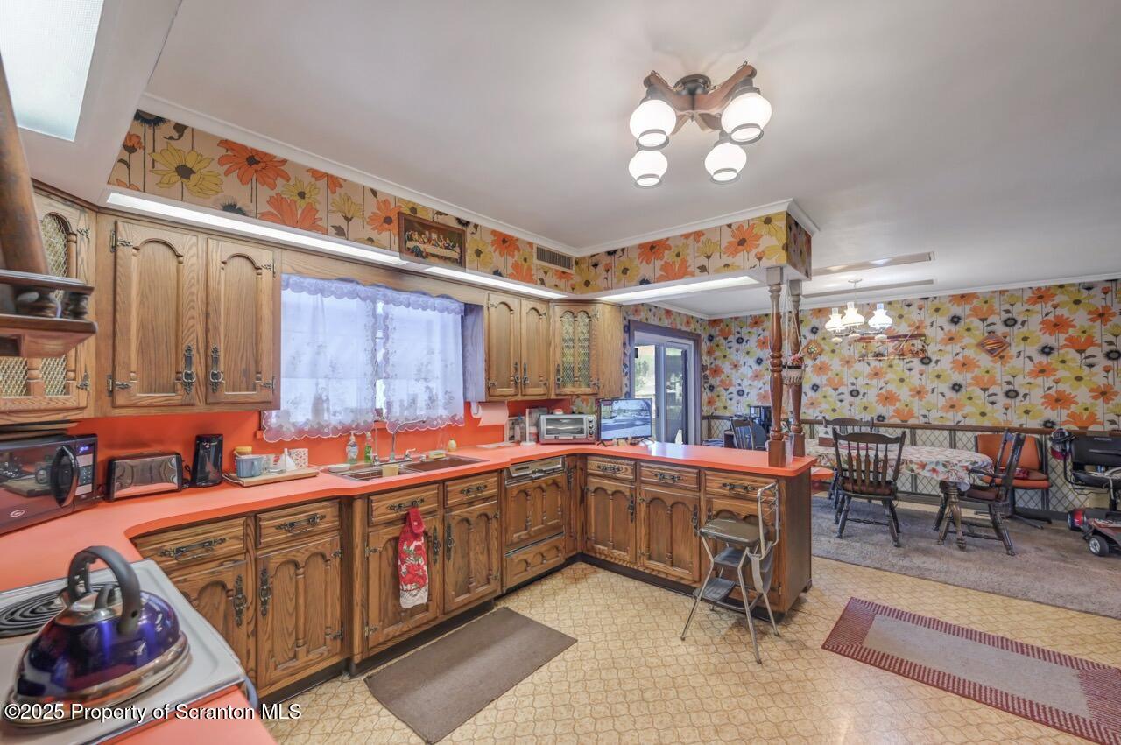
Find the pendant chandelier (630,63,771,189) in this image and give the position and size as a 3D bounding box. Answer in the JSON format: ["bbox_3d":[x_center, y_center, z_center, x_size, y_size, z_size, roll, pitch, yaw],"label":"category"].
[{"bbox_3d":[0.446,-0.828,1.573,0.444,0.313,0.444,0,-1,8],"label":"pendant chandelier"}]

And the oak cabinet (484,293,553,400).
[{"bbox_3d":[-0.421,-0.182,3.578,0.343,0.768,0.662,-1,-2,40],"label":"oak cabinet"}]

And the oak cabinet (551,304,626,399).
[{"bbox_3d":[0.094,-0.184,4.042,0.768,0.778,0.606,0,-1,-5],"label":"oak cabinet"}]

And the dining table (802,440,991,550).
[{"bbox_3d":[2.911,1.124,4.566,1.919,0.763,1.030,-1,-2,40],"label":"dining table"}]

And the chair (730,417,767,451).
[{"bbox_3d":[2.204,1.020,5.124,0.566,0.995,0.525,-1,-1,26],"label":"chair"}]

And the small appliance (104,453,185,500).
[{"bbox_3d":[-1.814,0.443,2.046,0.172,0.170,0.247,-1,-2,40],"label":"small appliance"}]

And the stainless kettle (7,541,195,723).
[{"bbox_3d":[-0.726,0.377,0.736,0.222,0.207,0.210,-1,-1,24],"label":"stainless kettle"}]

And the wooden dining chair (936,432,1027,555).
[{"bbox_3d":[3.642,0.993,4.073,0.566,0.995,0.545,-1,-1,37],"label":"wooden dining chair"}]

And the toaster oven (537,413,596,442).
[{"bbox_3d":[0.044,0.460,3.801,0.439,0.222,0.293,0,-1,-5],"label":"toaster oven"}]

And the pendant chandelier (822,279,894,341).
[{"bbox_3d":[2.928,-0.613,4.622,0.555,0.566,0.555,-1,-2,40],"label":"pendant chandelier"}]

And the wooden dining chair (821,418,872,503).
[{"bbox_3d":[3.261,1.020,5.330,0.505,0.995,0.566,-1,-1,28],"label":"wooden dining chair"}]

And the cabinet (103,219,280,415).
[{"bbox_3d":[-1.666,-0.213,2.097,0.343,0.778,0.626,-1,-2,40],"label":"cabinet"}]

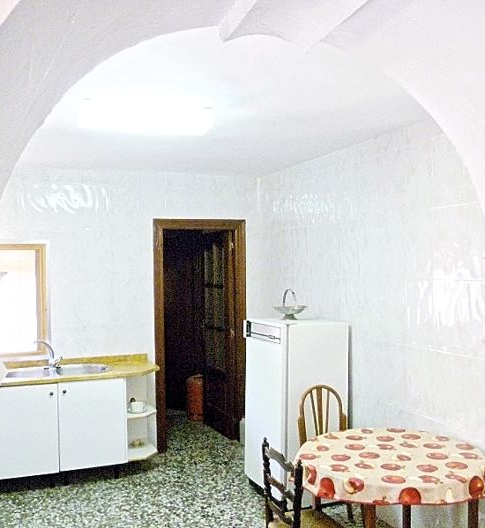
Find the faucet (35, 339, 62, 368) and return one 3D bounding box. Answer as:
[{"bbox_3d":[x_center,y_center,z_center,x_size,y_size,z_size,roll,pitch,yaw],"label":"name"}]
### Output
[{"bbox_3d":[-1.639,0.771,4.792,0.246,0.236,0.069,0,0,-38],"label":"faucet"}]

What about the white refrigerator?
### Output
[{"bbox_3d":[0.400,1.067,4.279,0.552,1.305,0.569,0,0,-24],"label":"white refrigerator"}]

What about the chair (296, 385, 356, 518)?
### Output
[{"bbox_3d":[0.592,1.260,3.581,0.433,0.916,0.463,0,0,-22],"label":"chair"}]

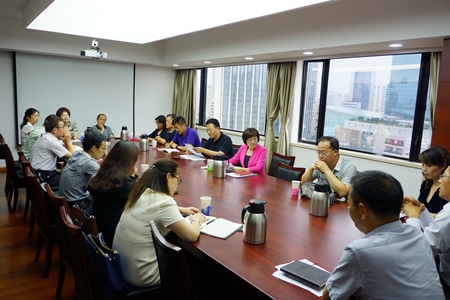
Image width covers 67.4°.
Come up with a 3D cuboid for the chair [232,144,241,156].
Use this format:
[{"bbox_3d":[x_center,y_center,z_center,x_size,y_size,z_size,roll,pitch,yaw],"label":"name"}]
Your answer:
[{"bbox_3d":[-0.041,0.393,4.857,0.580,0.930,0.500,-4,11,-37],"label":"chair"}]

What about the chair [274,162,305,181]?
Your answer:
[{"bbox_3d":[0.515,0.640,3.584,0.560,0.920,0.450,-5,11,-39],"label":"chair"}]

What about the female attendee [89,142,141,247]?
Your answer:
[{"bbox_3d":[-0.763,0.540,2.716,0.660,1.240,0.480,-6,12,-42],"label":"female attendee"}]

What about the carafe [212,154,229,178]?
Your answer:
[{"bbox_3d":[-0.034,0.172,3.683,0.180,0.250,0.140,2,8,0],"label":"carafe"}]

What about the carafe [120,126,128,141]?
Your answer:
[{"bbox_3d":[-1.794,-0.291,6.039,0.138,0.244,0.170,2,9,-3],"label":"carafe"}]

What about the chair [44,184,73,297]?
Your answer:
[{"bbox_3d":[-1.012,0.725,2.588,0.560,0.920,0.450,-5,12,-42],"label":"chair"}]

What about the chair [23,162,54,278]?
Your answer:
[{"bbox_3d":[-1.481,0.623,3.138,0.560,0.920,0.450,-5,11,-39],"label":"chair"}]

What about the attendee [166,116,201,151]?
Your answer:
[{"bbox_3d":[-0.687,0.075,5.601,0.520,1.270,0.800,10,12,38],"label":"attendee"}]

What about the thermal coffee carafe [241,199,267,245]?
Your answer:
[{"bbox_3d":[0.171,0.428,2.029,0.180,0.250,0.140,-3,10,-30],"label":"thermal coffee carafe"}]

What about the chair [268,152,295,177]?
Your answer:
[{"bbox_3d":[0.556,0.535,4.301,0.560,0.920,0.450,-5,11,-39],"label":"chair"}]

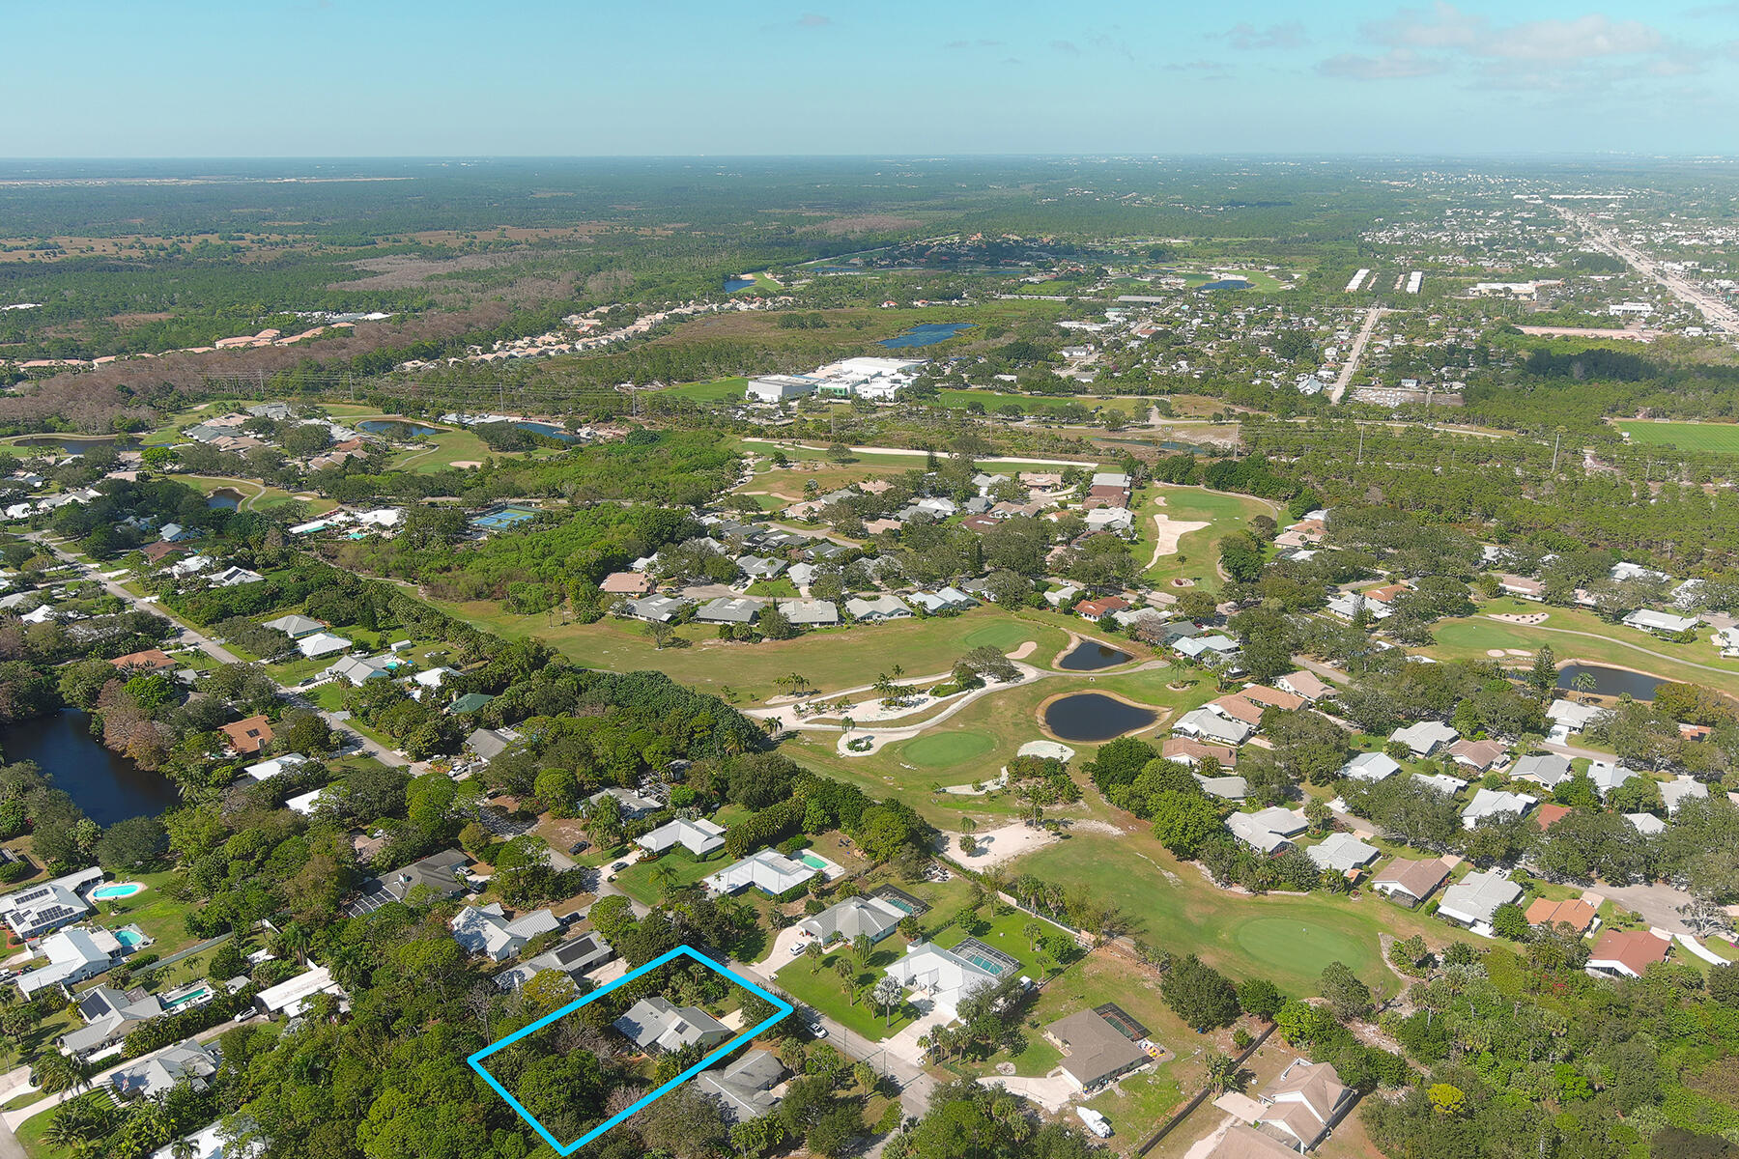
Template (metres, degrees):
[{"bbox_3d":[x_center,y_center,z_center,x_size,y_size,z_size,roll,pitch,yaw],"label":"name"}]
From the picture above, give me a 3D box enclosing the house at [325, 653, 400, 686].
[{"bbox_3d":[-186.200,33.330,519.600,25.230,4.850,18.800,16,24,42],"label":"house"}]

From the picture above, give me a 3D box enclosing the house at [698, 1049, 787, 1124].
[{"bbox_3d":[-24.030,104.970,287.580,23.750,4.950,20.780,16,24,42],"label":"house"}]

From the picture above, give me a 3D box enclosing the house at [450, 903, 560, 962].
[{"bbox_3d":[-91.630,86.370,347.990,20.780,4.950,22.260,16,24,42],"label":"house"}]

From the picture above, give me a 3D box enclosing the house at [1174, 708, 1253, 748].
[{"bbox_3d":[114.630,49.470,465.170,22.920,4.850,17.340,12,21,35],"label":"house"}]

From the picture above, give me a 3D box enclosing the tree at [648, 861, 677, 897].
[{"bbox_3d":[-53.530,78.840,364.230,7.520,9.500,7.520,0,17,0],"label":"tree"}]

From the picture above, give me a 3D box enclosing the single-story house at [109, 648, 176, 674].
[{"bbox_3d":[-273.520,31.010,527.600,19.490,4.950,18.210,16,24,42],"label":"single-story house"}]

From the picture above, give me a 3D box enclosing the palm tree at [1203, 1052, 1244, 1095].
[{"bbox_3d":[72.960,102.150,289.160,7.320,8.910,7.320,0,17,0],"label":"palm tree"}]

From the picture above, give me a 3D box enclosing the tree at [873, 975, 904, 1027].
[{"bbox_3d":[4.280,93.950,310.130,6.530,12.470,6.530,0,17,0],"label":"tree"}]

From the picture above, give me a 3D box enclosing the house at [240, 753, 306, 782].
[{"bbox_3d":[-184.660,58.850,437.950,12.860,4.550,16.430,16,23,42],"label":"house"}]

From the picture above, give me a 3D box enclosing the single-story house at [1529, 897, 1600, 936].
[{"bbox_3d":[172.660,84.710,351.460,13.160,4.750,18.900,14,22,39],"label":"single-story house"}]

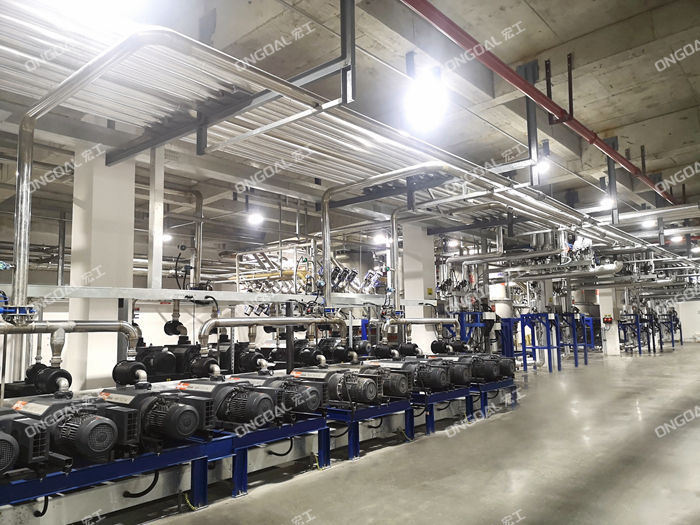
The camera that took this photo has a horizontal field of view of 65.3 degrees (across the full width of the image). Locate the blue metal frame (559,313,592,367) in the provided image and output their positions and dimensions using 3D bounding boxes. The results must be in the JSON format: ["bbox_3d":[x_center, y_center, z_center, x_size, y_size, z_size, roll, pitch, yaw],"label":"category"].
[{"bbox_3d":[8.189,2.906,20.471,0.892,1.921,1.067,-7,-9,40],"label":"blue metal frame"}]

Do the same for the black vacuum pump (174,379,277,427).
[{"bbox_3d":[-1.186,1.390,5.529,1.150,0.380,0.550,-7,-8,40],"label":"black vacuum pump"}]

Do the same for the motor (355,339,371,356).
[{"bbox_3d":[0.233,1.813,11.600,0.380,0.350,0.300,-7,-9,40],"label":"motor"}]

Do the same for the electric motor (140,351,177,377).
[{"bbox_3d":[-2.437,1.287,6.969,0.436,0.310,0.281,-7,-9,40],"label":"electric motor"}]

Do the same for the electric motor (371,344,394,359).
[{"bbox_3d":[0.566,1.494,9.203,0.310,0.250,0.260,-7,-9,40],"label":"electric motor"}]

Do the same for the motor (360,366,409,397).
[{"bbox_3d":[0.468,1.520,6.984,0.520,0.310,0.280,-7,-8,40],"label":"motor"}]

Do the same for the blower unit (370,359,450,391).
[{"bbox_3d":[0.985,1.844,8.931,1.242,0.446,0.543,-7,-9,40],"label":"blower unit"}]

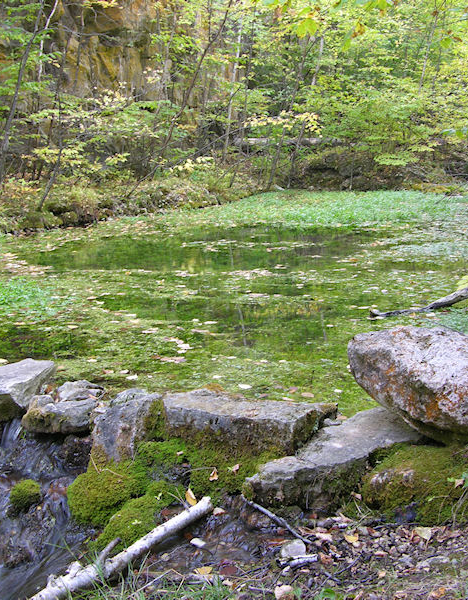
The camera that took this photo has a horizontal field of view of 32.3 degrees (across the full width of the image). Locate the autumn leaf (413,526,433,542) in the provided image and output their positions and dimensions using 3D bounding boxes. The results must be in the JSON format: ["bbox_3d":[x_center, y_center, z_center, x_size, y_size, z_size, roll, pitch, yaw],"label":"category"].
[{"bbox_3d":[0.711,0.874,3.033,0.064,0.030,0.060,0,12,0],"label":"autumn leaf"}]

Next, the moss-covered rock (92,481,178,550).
[{"bbox_3d":[-0.370,0.808,3.101,0.310,0.170,0.230,-9,15,-37],"label":"moss-covered rock"}]

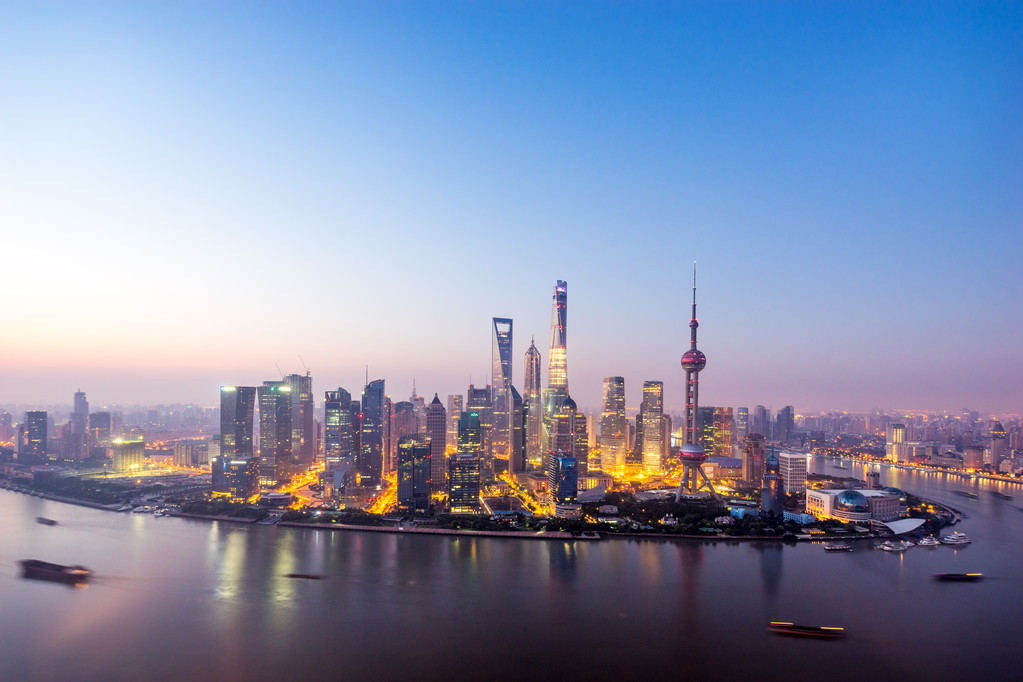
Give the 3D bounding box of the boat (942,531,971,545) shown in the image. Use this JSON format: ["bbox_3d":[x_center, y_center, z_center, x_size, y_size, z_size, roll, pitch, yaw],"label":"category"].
[{"bbox_3d":[625.610,278.140,681.320,38.500,12.500,9.000,0,-7,0],"label":"boat"}]

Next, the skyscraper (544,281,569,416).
[{"bbox_3d":[166.770,94.500,1790.000,85.000,630.000,85.000,0,-7,0],"label":"skyscraper"}]

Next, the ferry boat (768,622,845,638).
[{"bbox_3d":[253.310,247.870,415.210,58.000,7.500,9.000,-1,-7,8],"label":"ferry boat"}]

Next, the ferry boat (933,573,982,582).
[{"bbox_3d":[499.580,263.930,541.420,47.000,6.500,9.000,0,-7,1],"label":"ferry boat"}]

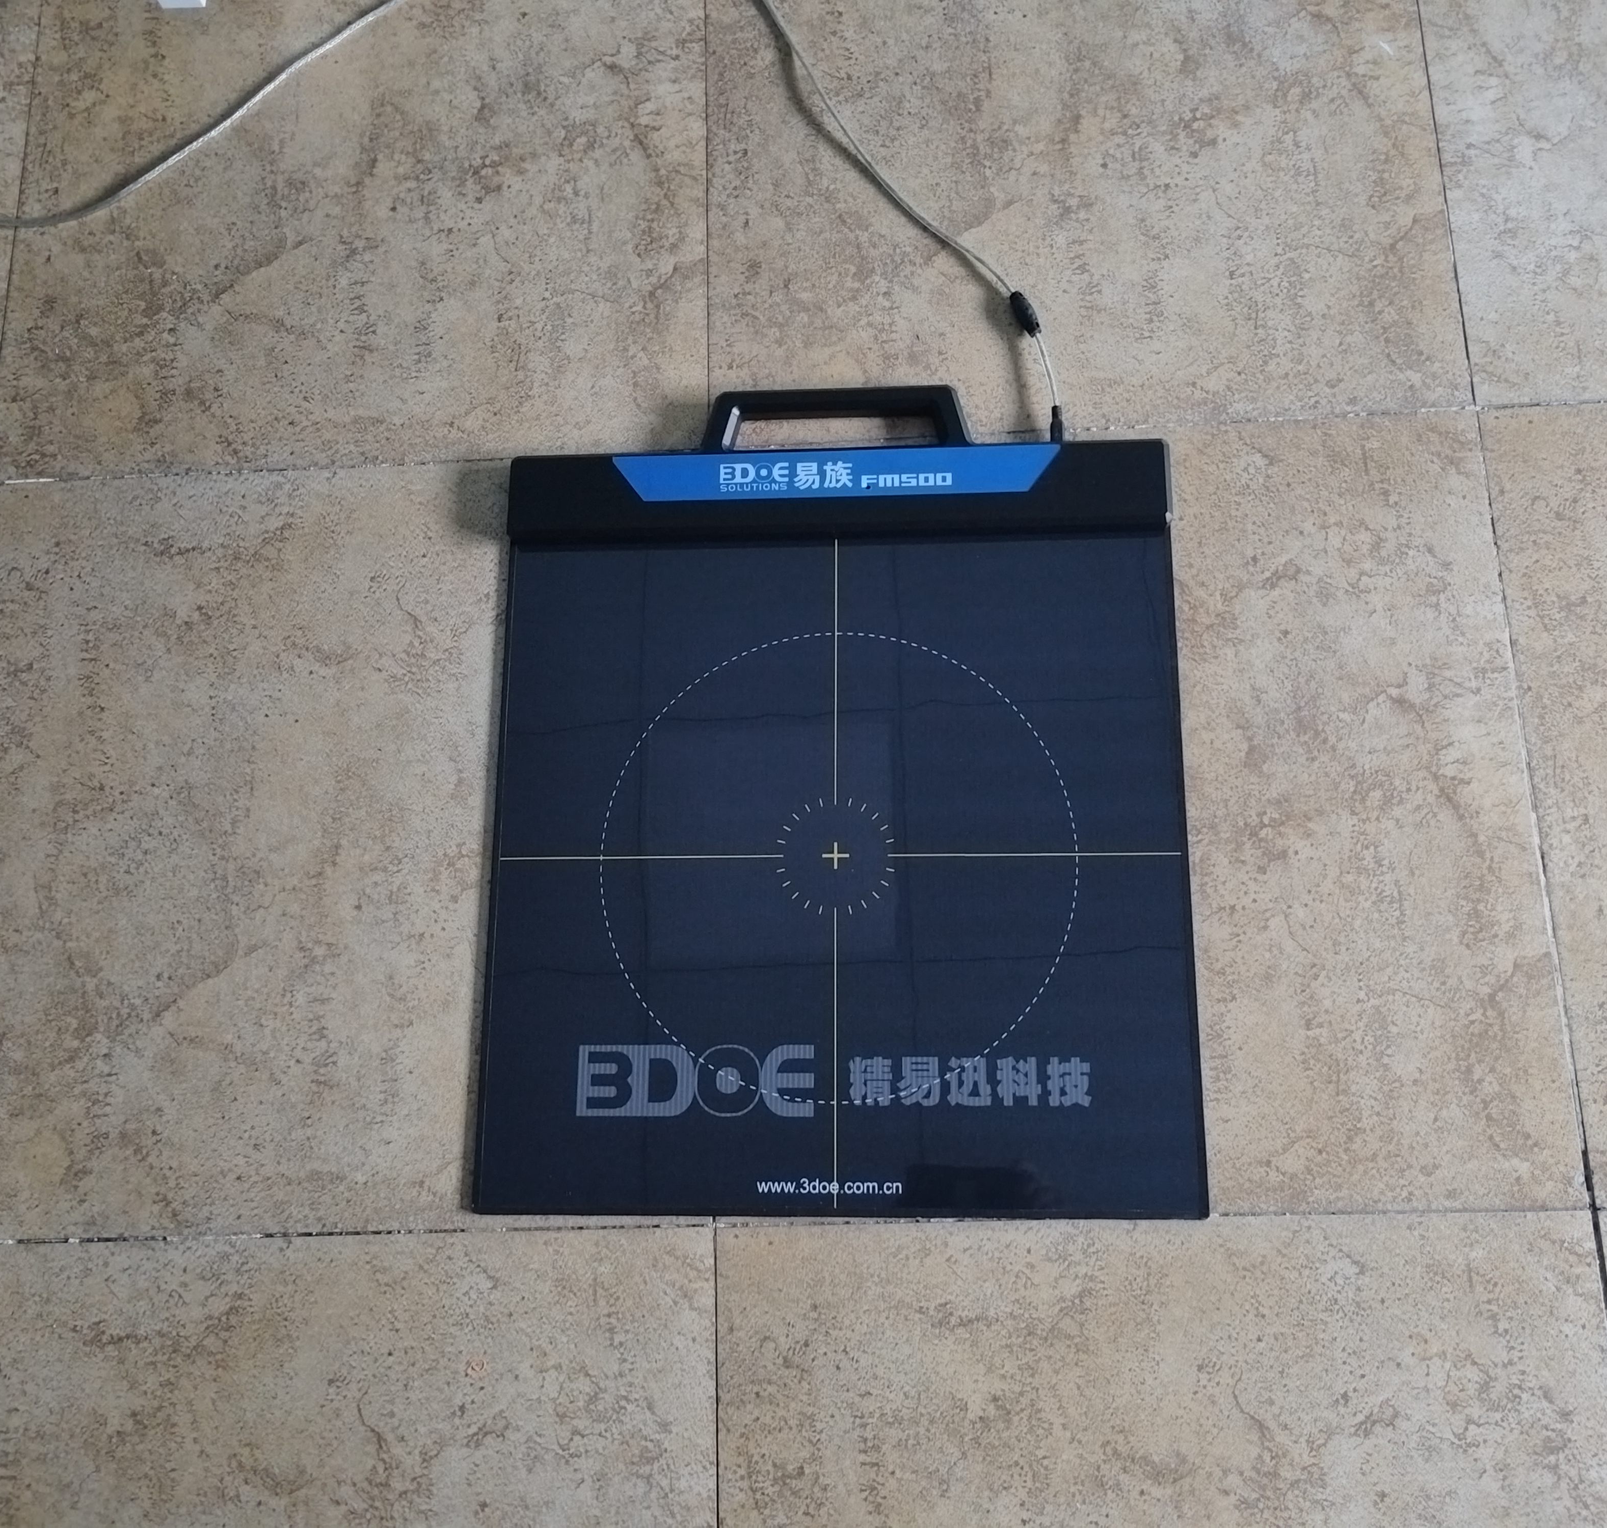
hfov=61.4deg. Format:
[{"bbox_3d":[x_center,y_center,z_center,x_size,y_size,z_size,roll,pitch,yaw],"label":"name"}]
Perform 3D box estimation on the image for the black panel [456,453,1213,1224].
[{"bbox_3d":[0.024,0.036,1.003,0.512,0.028,0.571,-1,77,3],"label":"black panel"}]

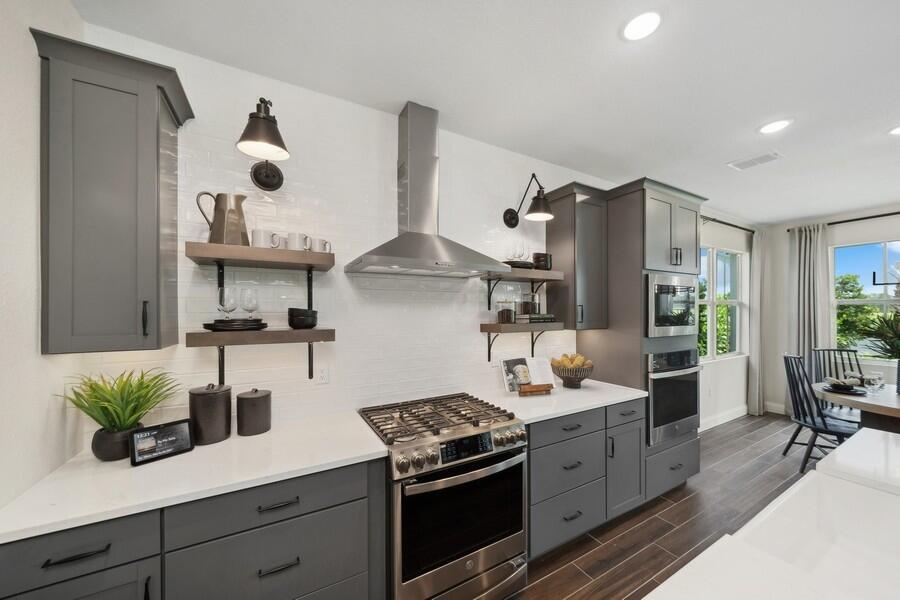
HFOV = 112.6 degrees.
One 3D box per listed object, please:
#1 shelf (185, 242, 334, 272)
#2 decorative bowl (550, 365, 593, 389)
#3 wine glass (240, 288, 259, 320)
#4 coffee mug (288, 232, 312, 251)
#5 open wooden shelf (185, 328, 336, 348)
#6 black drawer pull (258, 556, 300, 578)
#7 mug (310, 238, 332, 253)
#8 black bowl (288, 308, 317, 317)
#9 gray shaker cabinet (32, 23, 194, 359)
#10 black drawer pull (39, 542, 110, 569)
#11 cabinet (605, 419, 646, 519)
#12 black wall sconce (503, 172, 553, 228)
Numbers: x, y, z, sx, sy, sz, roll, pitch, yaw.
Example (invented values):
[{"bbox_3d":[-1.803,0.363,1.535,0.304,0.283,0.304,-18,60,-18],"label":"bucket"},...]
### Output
[{"bbox_3d":[-0.932,-0.210,1.548,0.605,0.062,0.255,1,-1,-28],"label":"shelf"},{"bbox_3d":[0.961,0.594,2.362,0.305,0.165,0.305,0,0,0],"label":"decorative bowl"},{"bbox_3d":[-0.980,0.022,1.468,0.088,0.160,0.088,1,-1,-28],"label":"wine glass"},{"bbox_3d":[-0.773,-0.289,1.551,0.115,0.094,0.083,1,-1,-28],"label":"coffee mug"},{"bbox_3d":[-0.904,0.179,1.507,0.600,0.061,0.250,1,-1,-28],"label":"open wooden shelf"},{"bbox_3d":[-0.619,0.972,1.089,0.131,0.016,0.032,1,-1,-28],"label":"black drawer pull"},{"bbox_3d":[-0.716,-0.287,1.656,0.115,0.090,0.085,0,0,-27],"label":"mug"},{"bbox_3d":[-0.771,0.081,1.583,0.140,0.058,0.140,0,0,-27],"label":"black bowl"},{"bbox_3d":[-1.392,-0.369,1.302,0.385,1.165,0.335,0,0,-27],"label":"gray shaker cabinet"},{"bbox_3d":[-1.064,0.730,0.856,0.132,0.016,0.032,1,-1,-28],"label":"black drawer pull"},{"bbox_3d":[1.119,1.205,2.418,0.452,0.622,0.626,1,-1,-28],"label":"cabinet"},{"bbox_3d":[0.605,-0.762,2.286,0.200,0.360,0.420,0,0,-27],"label":"black wall sconce"}]

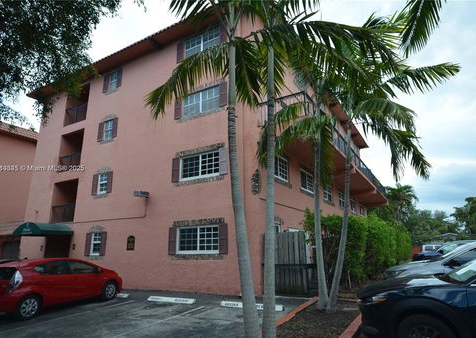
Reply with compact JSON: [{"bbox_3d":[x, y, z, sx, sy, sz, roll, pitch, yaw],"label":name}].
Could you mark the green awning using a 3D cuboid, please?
[{"bbox_3d":[-9.663,3.032,14.792,2.775,0.666,1.492,-9,-17,29],"label":"green awning"}]

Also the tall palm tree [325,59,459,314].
[{"bbox_3d":[3.853,0.124,7.843,3.800,6.600,3.200,-1,-15,0],"label":"tall palm tree"}]

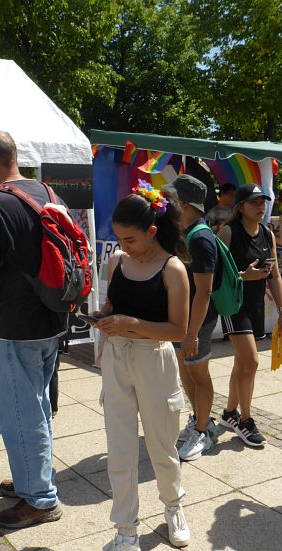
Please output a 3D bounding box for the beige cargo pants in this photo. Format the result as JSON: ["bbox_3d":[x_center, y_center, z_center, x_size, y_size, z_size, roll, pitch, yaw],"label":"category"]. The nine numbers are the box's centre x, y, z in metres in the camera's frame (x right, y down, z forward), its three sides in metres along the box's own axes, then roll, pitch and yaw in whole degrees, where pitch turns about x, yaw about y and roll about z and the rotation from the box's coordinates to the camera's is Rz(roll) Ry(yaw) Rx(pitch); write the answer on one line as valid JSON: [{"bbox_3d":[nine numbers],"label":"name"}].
[{"bbox_3d":[0.011,0.688,2.770,0.370,0.860,0.310,3,7,30],"label":"beige cargo pants"}]

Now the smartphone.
[{"bbox_3d":[-0.197,0.171,2.530,0.075,0.010,0.150,5,-6,45],"label":"smartphone"}]

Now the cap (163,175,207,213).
[{"bbox_3d":[0.268,-0.499,3.870,0.290,0.190,0.260,15,6,-17],"label":"cap"}]

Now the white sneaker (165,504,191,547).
[{"bbox_3d":[0.161,1.120,2.930,0.098,0.110,0.270,0,6,-5],"label":"white sneaker"}]

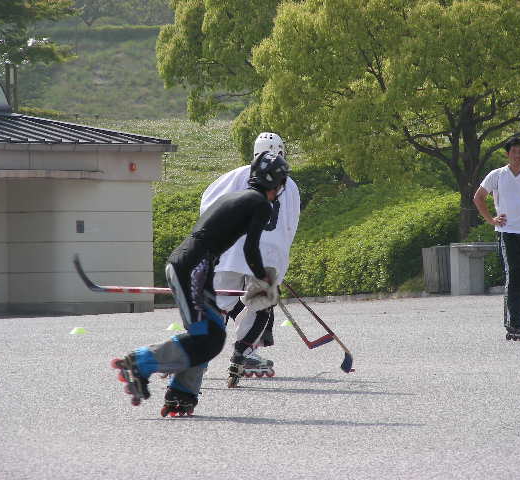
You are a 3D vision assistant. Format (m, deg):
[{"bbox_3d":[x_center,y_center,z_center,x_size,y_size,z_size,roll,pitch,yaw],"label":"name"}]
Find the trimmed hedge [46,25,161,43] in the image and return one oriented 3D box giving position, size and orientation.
[{"bbox_3d":[-5.349,-7.059,170.000,4.800,0.680,1.200,0,0,-6],"label":"trimmed hedge"}]

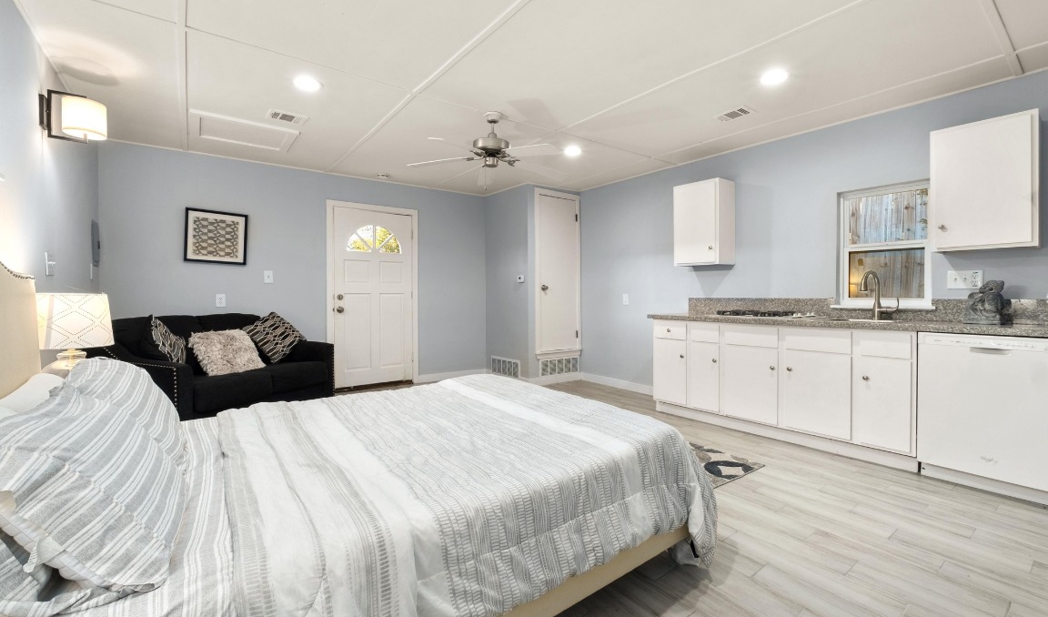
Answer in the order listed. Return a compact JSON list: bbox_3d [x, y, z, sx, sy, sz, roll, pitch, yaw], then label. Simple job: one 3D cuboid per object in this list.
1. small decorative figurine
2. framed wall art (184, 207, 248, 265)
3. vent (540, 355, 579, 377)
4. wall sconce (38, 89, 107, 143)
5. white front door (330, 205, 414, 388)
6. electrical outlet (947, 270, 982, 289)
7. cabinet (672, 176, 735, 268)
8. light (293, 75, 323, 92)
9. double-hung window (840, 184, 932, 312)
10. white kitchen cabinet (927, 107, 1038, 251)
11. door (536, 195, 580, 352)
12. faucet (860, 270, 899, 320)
[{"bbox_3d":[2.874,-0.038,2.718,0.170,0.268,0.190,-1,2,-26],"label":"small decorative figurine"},{"bbox_3d":[-2.867,-0.663,4.086,0.485,0.482,0.030,-2,2,-38],"label":"framed wall art"},{"bbox_3d":[0.450,0.730,5.470,0.654,0.210,0.030,-1,2,-37],"label":"vent"},{"bbox_3d":[-2.401,-1.016,2.341,0.245,0.240,0.170,-2,2,-38],"label":"wall sconce"},{"bbox_3d":[-1.766,-0.123,5.173,0.920,2.040,0.050,-1,2,-37],"label":"white front door"},{"bbox_3d":[2.873,-0.184,2.847,0.015,0.116,0.163,-1,2,-37],"label":"electrical outlet"},{"bbox_3d":[1.701,-0.785,4.134,0.310,0.760,0.452,-1,2,-37],"label":"cabinet"},{"bbox_3d":[-1.339,-1.393,2.706,0.170,0.030,0.170,-2,2,-38],"label":"light"},{"bbox_3d":[2.661,-0.460,3.244,0.080,0.890,0.570,-2,2,-38],"label":"double-hung window"},{"bbox_3d":[2.814,-0.730,2.667,0.310,0.757,0.450,-1,2,-37],"label":"white kitchen cabinet"},{"bbox_3d":[0.424,-0.440,5.442,0.655,1.940,0.050,-1,2,-37],"label":"door"},{"bbox_3d":[2.487,-0.088,3.052,0.260,0.350,0.165,-2,2,-34],"label":"faucet"}]

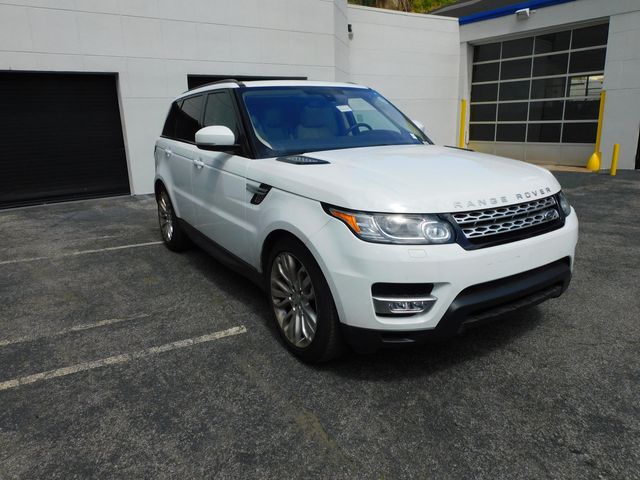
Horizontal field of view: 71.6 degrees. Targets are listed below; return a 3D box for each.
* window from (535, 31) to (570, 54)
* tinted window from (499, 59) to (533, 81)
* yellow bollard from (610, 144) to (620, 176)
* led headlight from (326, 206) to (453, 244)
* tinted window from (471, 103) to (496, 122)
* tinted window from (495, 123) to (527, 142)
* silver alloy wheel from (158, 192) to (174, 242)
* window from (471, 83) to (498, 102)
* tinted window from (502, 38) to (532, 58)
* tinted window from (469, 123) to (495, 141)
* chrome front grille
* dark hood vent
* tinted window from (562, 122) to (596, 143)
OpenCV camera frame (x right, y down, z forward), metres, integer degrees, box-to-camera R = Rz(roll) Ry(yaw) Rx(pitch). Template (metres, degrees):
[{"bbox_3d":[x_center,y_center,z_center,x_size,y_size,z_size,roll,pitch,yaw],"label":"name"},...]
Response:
[{"bbox_3d":[6.407,-5.444,12.235,0.050,0.545,0.920,-14,19,-39],"label":"window"},{"bbox_3d":[5.796,-5.027,13.115,0.050,0.535,1.001,-11,18,-31],"label":"tinted window"},{"bbox_3d":[6.748,-1.818,10.122,0.125,0.681,0.125,-11,18,-31],"label":"yellow bollard"},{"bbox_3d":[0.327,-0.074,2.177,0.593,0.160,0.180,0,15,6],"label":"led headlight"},{"bbox_3d":[5.255,-4.073,14.287,0.050,0.544,1.016,-11,18,-31],"label":"tinted window"},{"bbox_3d":[5.838,-3.279,13.561,0.050,0.545,0.920,-14,19,-39],"label":"tinted window"},{"bbox_3d":[-1.653,-0.267,5.005,0.180,0.560,0.560,-11,18,-31],"label":"silver alloy wheel"},{"bbox_3d":[5.237,-4.658,14.131,0.050,0.546,0.993,-11,18,-31],"label":"window"},{"bbox_3d":[5.774,-5.595,12.971,0.050,0.517,1.011,-11,18,-31],"label":"tinted window"},{"bbox_3d":[5.984,-3.986,16.434,0.050,0.612,1.083,-13,19,-34],"label":"tinted window"},{"bbox_3d":[1.046,-0.127,2.358,0.870,0.135,0.130,-10,17,-31],"label":"chrome front grille"},{"bbox_3d":[-0.107,-0.515,2.869,0.240,0.040,0.420,-11,22,-31],"label":"dark hood vent"},{"bbox_3d":[8.038,-3.307,13.690,0.050,0.612,1.083,-13,19,-34],"label":"tinted window"}]

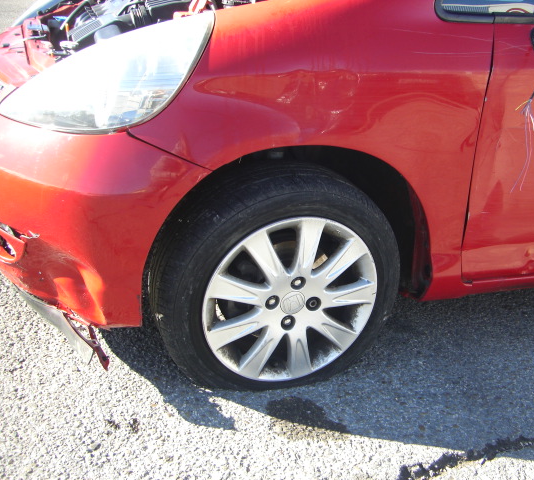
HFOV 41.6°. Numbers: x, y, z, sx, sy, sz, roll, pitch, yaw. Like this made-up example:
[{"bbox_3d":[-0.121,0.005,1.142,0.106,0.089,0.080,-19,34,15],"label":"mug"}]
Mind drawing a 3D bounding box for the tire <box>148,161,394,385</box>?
[{"bbox_3d":[0.030,0.091,1.645,0.584,0.560,0.205,-3,25,-19],"label":"tire"}]

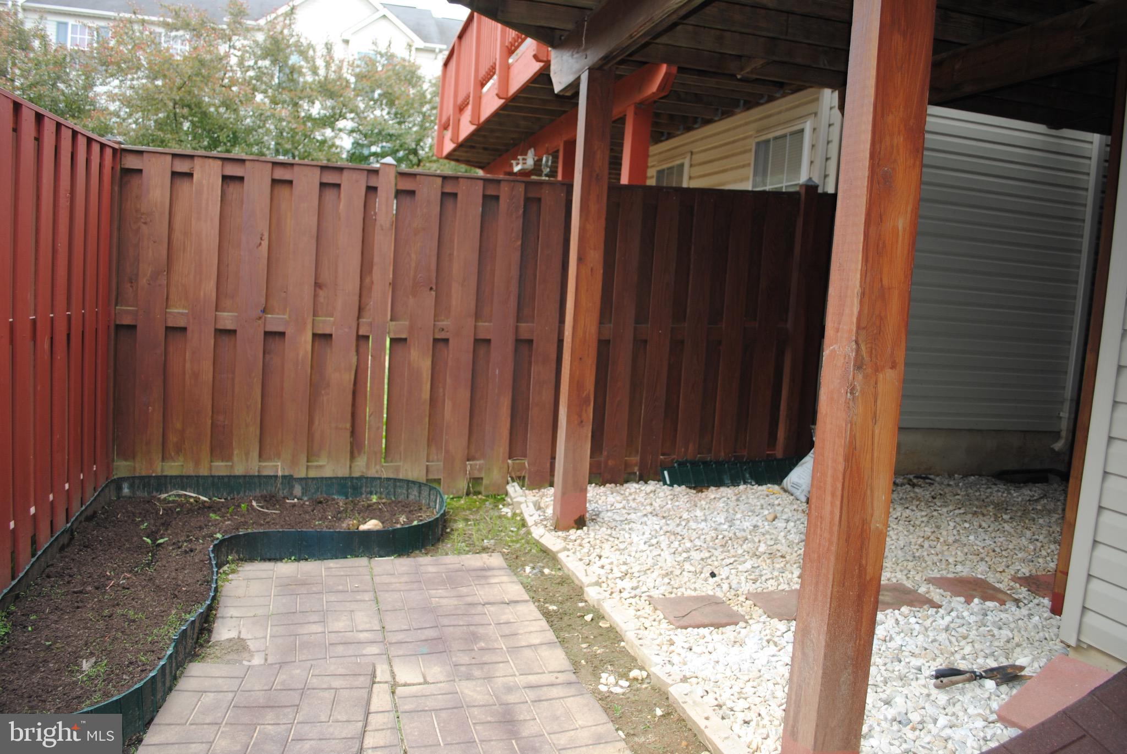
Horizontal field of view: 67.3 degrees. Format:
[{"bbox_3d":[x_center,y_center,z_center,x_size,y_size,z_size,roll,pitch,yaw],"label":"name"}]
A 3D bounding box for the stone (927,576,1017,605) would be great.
[{"bbox_3d":[1.850,0.965,3.811,0.295,0.040,0.295,3,5,-10],"label":"stone"}]

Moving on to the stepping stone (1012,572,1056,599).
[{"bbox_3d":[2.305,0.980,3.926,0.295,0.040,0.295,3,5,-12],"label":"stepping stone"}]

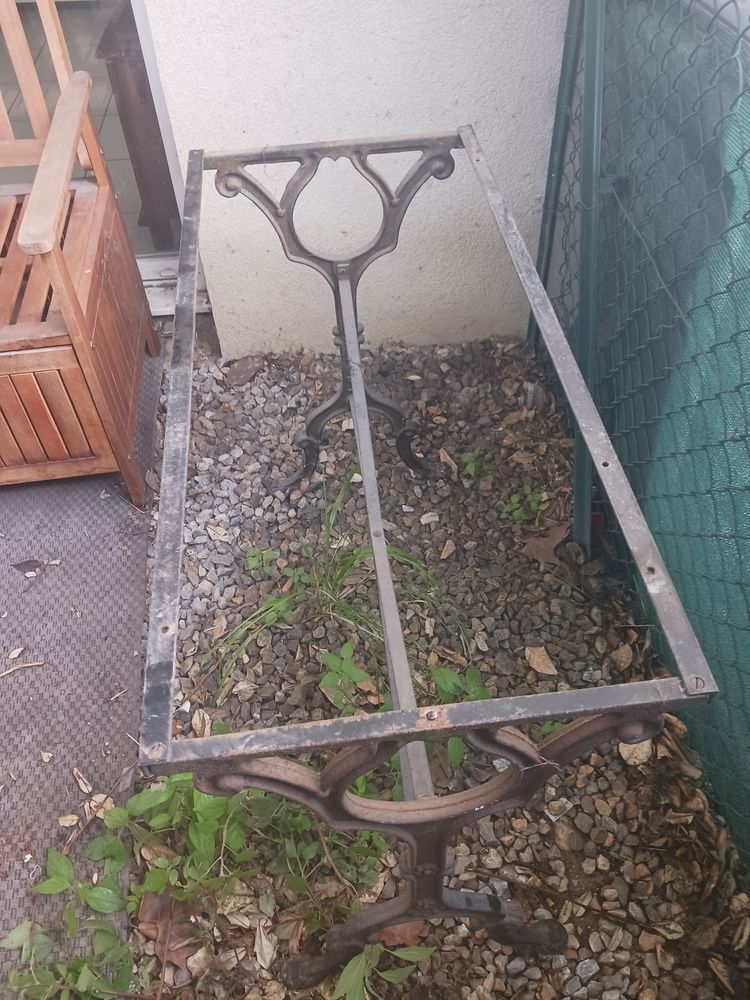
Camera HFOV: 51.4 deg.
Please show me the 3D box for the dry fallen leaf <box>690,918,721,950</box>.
[{"bbox_3d":[0.457,0.600,1.078,0.044,0.014,0.030,-27,53,-19],"label":"dry fallen leaf"}]

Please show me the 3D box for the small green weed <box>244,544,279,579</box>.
[{"bbox_3d":[-0.221,0.119,1.518,0.064,0.030,0.065,-5,49,-2],"label":"small green weed"}]

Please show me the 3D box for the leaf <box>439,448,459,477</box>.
[{"bbox_3d":[0.158,-0.083,1.677,0.028,0.020,0.085,-14,50,-9],"label":"leaf"}]

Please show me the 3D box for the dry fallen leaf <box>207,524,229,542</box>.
[{"bbox_3d":[-0.318,0.068,1.581,0.053,0.012,0.038,3,49,6],"label":"dry fallen leaf"}]

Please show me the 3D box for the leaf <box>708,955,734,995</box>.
[{"bbox_3d":[0.464,0.636,1.046,0.018,0.015,0.046,-22,52,-16],"label":"leaf"}]

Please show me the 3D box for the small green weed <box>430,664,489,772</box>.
[{"bbox_3d":[0.137,0.355,1.273,0.093,0.070,0.155,2,49,4],"label":"small green weed"}]

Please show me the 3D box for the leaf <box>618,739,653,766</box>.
[{"bbox_3d":[0.418,0.401,1.252,0.054,0.014,0.060,8,50,9],"label":"leaf"}]

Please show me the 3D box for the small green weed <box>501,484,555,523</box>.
[{"bbox_3d":[0.308,0.005,1.579,0.105,0.050,0.080,4,50,6],"label":"small green weed"}]

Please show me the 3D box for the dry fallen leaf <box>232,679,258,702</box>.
[{"bbox_3d":[-0.223,0.328,1.342,0.037,0.018,0.030,20,53,20],"label":"dry fallen leaf"}]

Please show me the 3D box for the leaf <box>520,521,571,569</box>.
[{"bbox_3d":[0.355,0.090,1.515,0.129,0.030,0.084,-22,51,-16],"label":"leaf"}]

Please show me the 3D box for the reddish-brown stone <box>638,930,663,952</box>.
[{"bbox_3d":[0.375,0.600,1.055,0.033,0.020,0.025,13,50,14],"label":"reddish-brown stone"}]

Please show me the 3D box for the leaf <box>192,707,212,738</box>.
[{"bbox_3d":[-0.290,0.374,1.305,0.032,0.018,0.055,-3,48,0],"label":"leaf"}]

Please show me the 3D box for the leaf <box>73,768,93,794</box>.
[{"bbox_3d":[-0.469,0.450,1.250,0.014,0.012,0.054,-37,56,-26],"label":"leaf"}]

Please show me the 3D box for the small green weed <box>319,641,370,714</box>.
[{"bbox_3d":[-0.052,0.300,1.320,0.090,0.080,0.105,-8,49,-4],"label":"small green weed"}]

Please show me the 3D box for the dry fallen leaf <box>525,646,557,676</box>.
[{"bbox_3d":[0.288,0.281,1.359,0.038,0.015,0.062,-12,49,-8],"label":"dry fallen leaf"}]

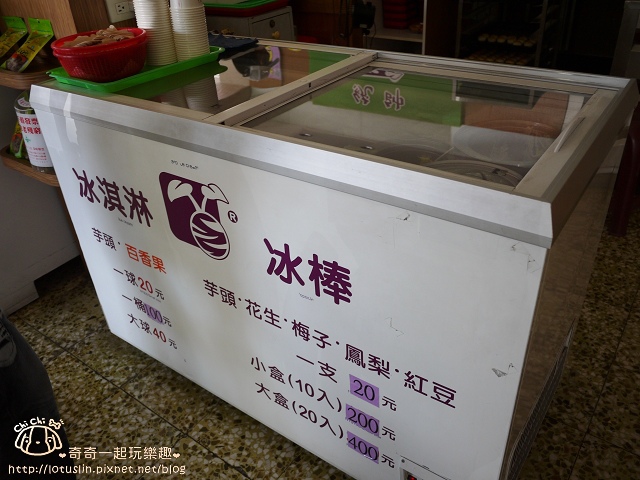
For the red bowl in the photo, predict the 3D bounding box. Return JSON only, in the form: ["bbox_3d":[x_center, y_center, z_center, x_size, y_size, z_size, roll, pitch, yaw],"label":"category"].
[{"bbox_3d":[-0.535,-0.454,1.291,0.225,0.091,0.225,-3,33,2],"label":"red bowl"}]

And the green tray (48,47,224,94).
[{"bbox_3d":[-0.474,-0.450,1.340,0.265,0.030,0.395,20,40,33],"label":"green tray"}]

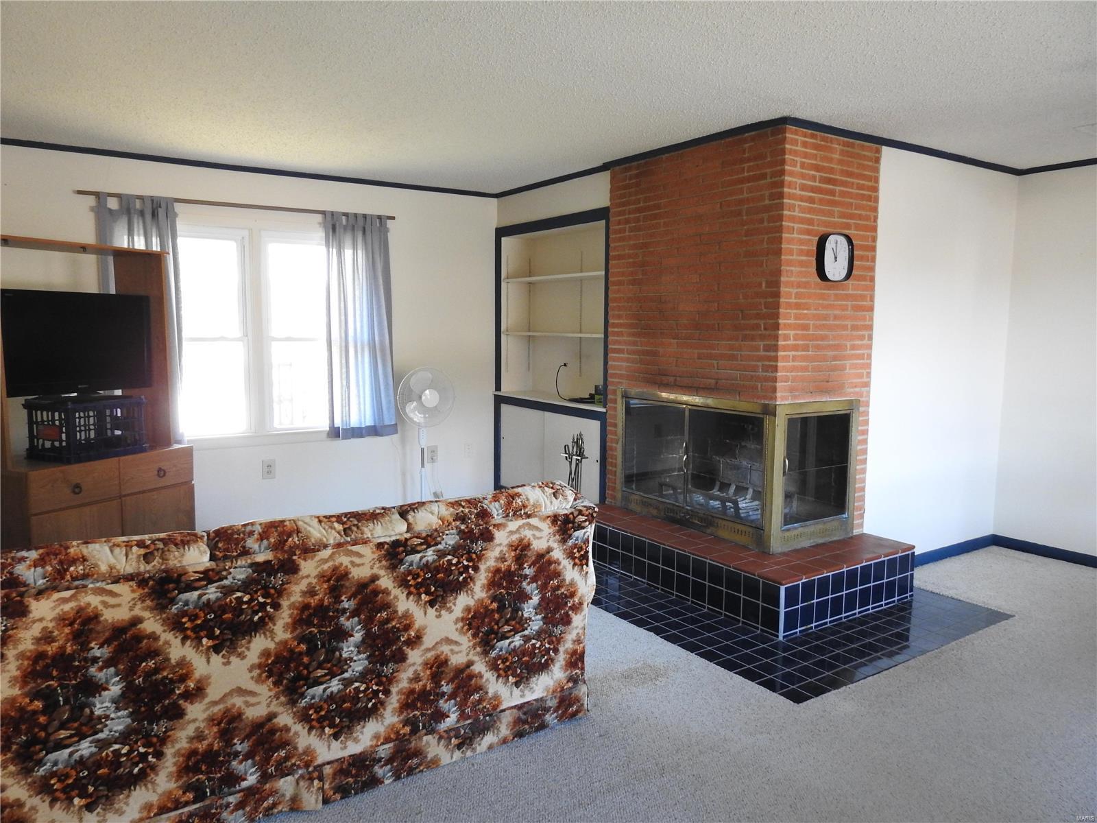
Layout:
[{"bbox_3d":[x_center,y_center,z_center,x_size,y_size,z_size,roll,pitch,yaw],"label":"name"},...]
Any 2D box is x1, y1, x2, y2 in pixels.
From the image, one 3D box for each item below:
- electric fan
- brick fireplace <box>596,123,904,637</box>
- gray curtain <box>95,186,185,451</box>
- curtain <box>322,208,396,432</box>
[{"bbox_3d":[-0.868,0.271,5.442,0.434,1.178,0.364,-3,7,-29],"label":"electric fan"},{"bbox_3d":[1.065,-0.246,4.446,1.096,2.444,1.727,-4,7,-34],"label":"brick fireplace"},{"bbox_3d":[-2.446,-0.525,4.591,0.442,1.510,0.101,-4,7,-34],"label":"gray curtain"},{"bbox_3d":[-1.301,-0.592,5.358,0.531,1.562,0.101,-4,7,-34],"label":"curtain"}]

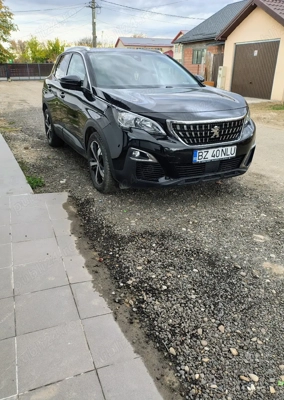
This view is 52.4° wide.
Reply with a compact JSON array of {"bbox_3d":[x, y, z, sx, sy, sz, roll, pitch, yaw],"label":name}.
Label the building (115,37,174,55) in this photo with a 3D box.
[{"bbox_3d":[1.075,-23.839,48.908,10.000,6.140,5.750,-8,25,-18],"label":"building"}]

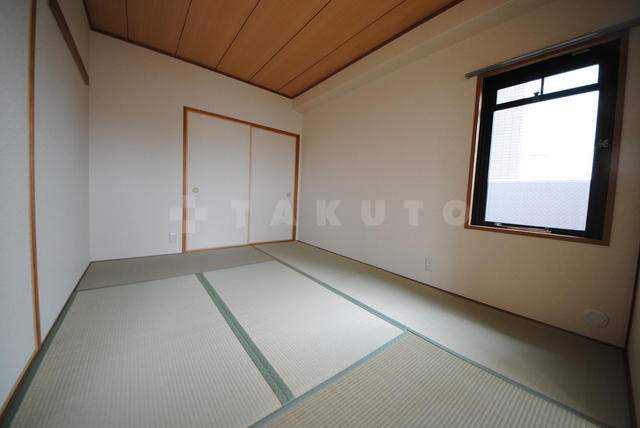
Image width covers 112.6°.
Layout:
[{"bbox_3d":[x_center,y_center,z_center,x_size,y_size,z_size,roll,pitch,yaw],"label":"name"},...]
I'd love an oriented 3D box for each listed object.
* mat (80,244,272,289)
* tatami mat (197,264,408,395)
[{"bbox_3d":[-1.483,0.566,2.490,1.711,0.040,0.851,0,5,-39],"label":"mat"},{"bbox_3d":[-0.329,0.679,1.764,0.834,0.040,1.711,0,5,-39],"label":"tatami mat"}]

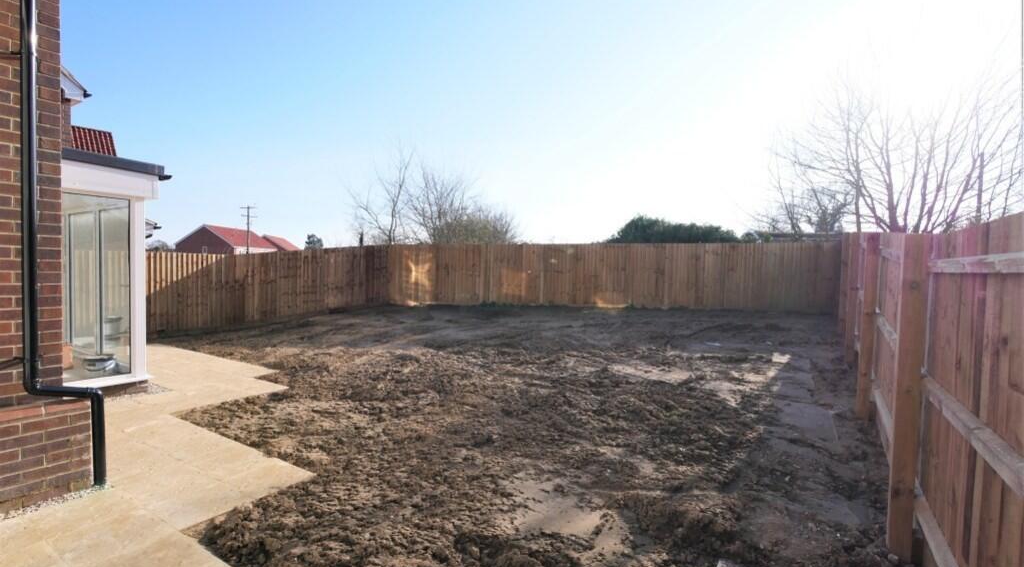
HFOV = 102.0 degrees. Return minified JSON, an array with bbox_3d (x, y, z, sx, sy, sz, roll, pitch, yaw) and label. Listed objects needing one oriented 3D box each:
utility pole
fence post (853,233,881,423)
[{"bbox_3d":[-31.932,-5.156,50.126,1.750,8.400,0.300,1,2,-18],"label":"utility pole"},{"bbox_3d":[3.545,0.424,4.131,0.100,1.830,0.100,3,2,36],"label":"fence post"}]

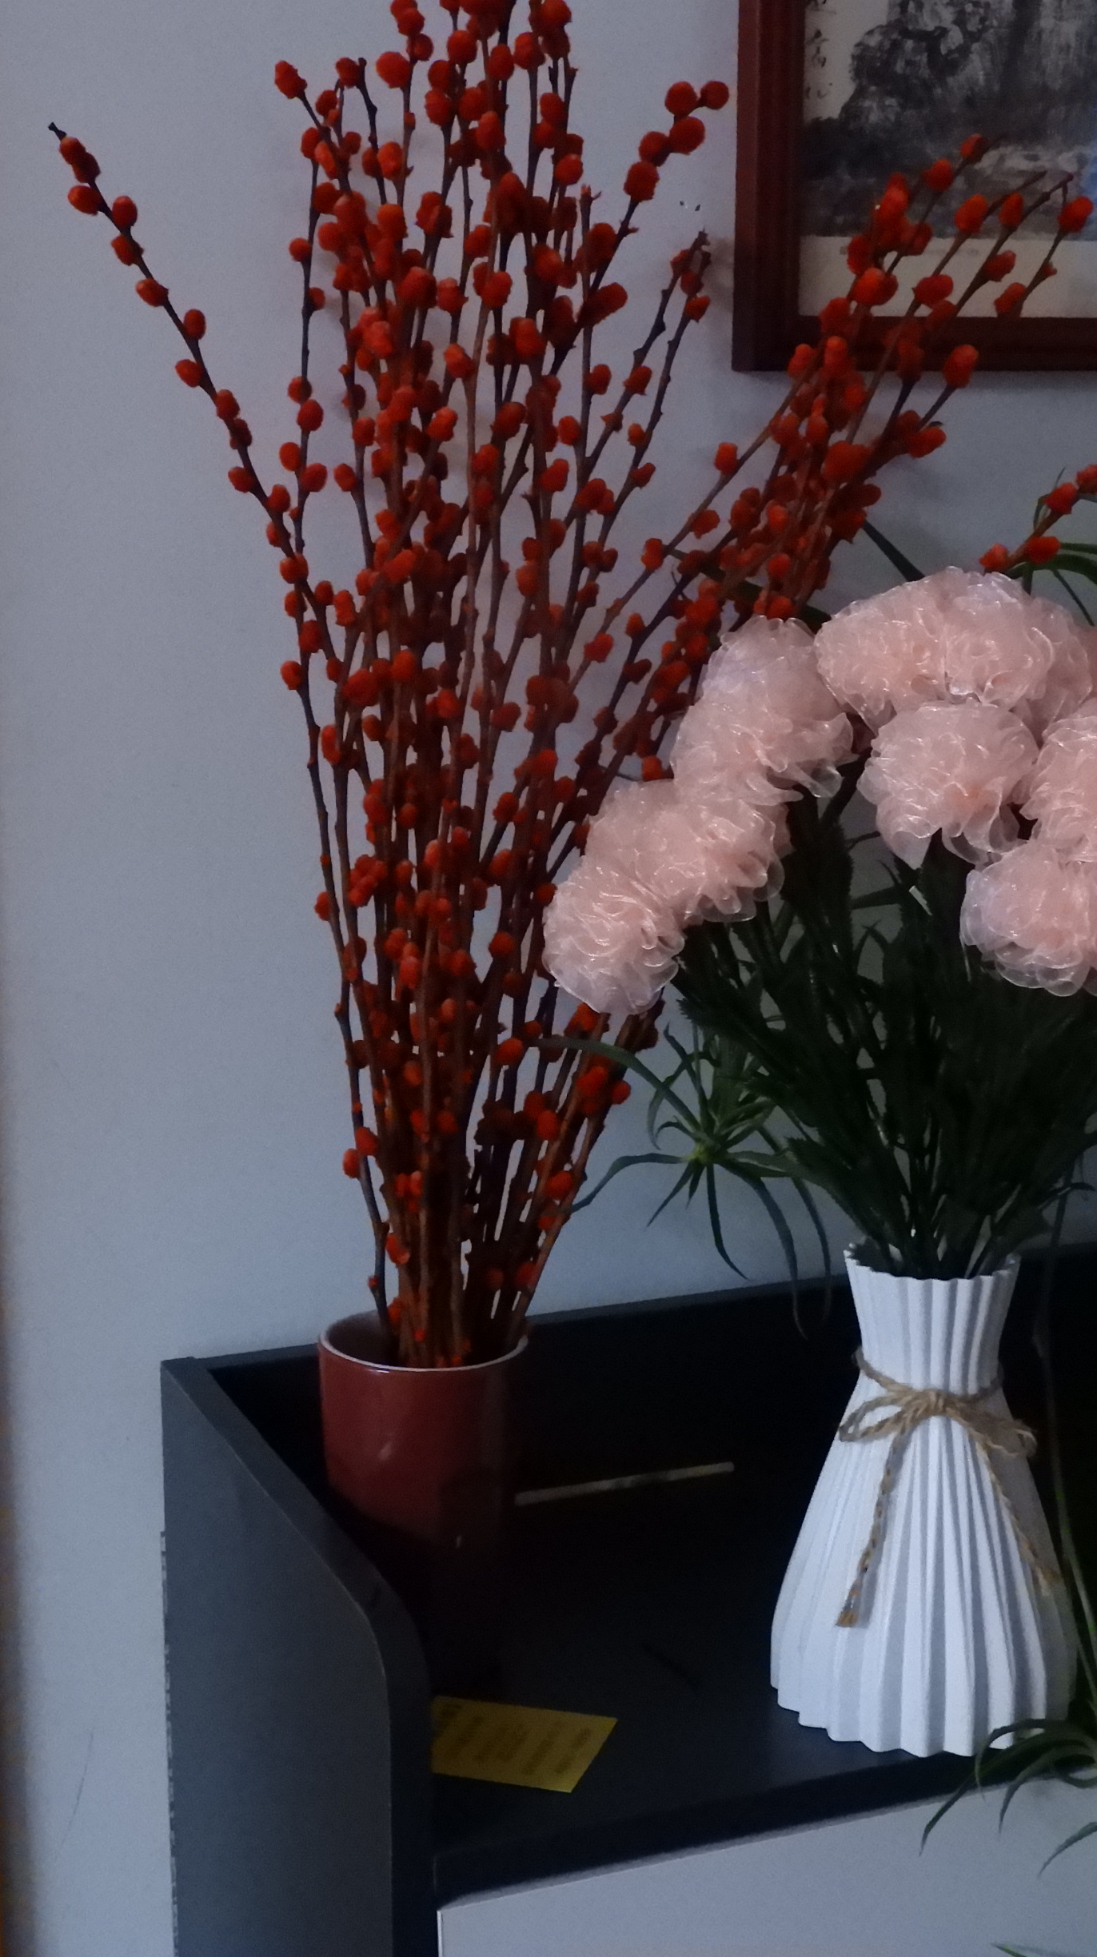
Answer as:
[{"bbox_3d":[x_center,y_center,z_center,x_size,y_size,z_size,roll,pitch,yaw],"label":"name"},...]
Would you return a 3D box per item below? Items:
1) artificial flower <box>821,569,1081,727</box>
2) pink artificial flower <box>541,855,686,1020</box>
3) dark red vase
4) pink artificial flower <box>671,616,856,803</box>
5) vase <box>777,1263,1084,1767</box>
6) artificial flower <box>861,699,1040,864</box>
[{"bbox_3d":[0.141,-0.117,1.065,0.094,0.056,0.065,1,10,7],"label":"artificial flower"},{"bbox_3d":[0.023,-0.015,1.065,0.056,0.058,0.056,-1,10,0],"label":"pink artificial flower"},{"bbox_3d":[-0.048,0.201,1.199,0.083,0.117,0.083,-1,10,0],"label":"dark red vase"},{"bbox_3d":[0.076,-0.096,1.070,0.063,0.063,0.062,2,11,15],"label":"pink artificial flower"},{"bbox_3d":[0.141,0.187,1.123,0.112,0.168,0.112,-1,10,0],"label":"vase"},{"bbox_3d":[0.137,-0.068,1.025,0.062,0.057,0.060,1,10,8],"label":"artificial flower"}]

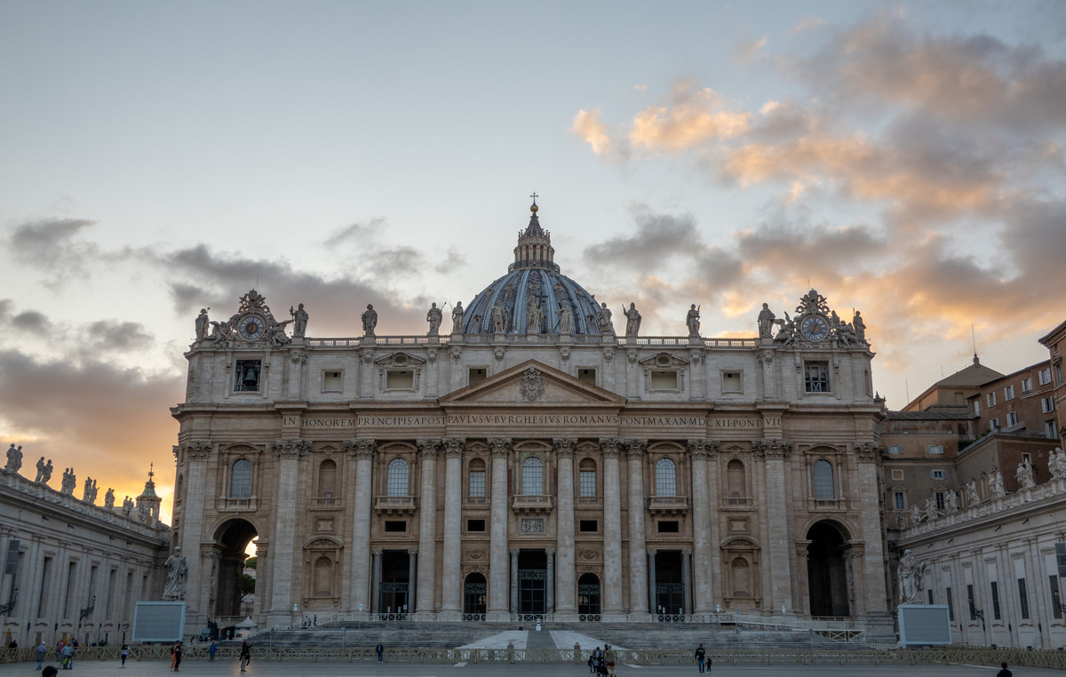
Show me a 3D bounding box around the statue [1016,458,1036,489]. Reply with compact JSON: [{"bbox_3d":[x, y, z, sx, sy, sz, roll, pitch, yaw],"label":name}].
[{"bbox_3d":[54.690,14.900,121.310,1.200,3.350,1.600,11,-19,-35],"label":"statue"}]

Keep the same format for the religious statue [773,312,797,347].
[{"bbox_3d":[43.310,-1.540,188.410,3.700,6.180,2.400,-2,-15,8],"label":"religious statue"}]

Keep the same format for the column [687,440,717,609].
[{"bbox_3d":[27.083,30.026,175.939,3.550,27.953,3.500,0,-14,0],"label":"column"}]

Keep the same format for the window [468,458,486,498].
[{"bbox_3d":[-9.095,22.542,177.186,2.850,6.481,0.600,0,-16,0],"label":"window"}]

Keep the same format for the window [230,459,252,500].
[{"bbox_3d":[-47.550,22.850,179.040,3.250,6.500,0.600,0,-16,1],"label":"window"}]

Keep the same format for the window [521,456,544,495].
[{"bbox_3d":[-0.070,22.920,182.320,3.620,6.430,0.800,0,-15,0],"label":"window"}]

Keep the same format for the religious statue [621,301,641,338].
[{"bbox_3d":[16.860,-3.320,187.330,3.100,6.090,2.000,0,-15,0],"label":"religious statue"}]

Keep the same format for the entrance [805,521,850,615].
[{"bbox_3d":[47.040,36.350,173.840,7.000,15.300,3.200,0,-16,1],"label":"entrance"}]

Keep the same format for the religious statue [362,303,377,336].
[{"bbox_3d":[-27.499,-3.093,184.547,2.600,5.604,1.900,0,-14,0],"label":"religious statue"}]

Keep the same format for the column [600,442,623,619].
[{"bbox_3d":[12.559,29.799,174.347,3.550,28.285,3.500,0,-14,0],"label":"column"}]

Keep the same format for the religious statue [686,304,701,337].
[{"bbox_3d":[27.020,-3.040,184.590,2.200,5.600,1.700,0,-16,1],"label":"religious statue"}]

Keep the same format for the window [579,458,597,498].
[{"bbox_3d":[9.160,23.130,182.270,3.030,6.430,0.800,0,-15,0],"label":"window"}]

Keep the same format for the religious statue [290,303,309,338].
[{"bbox_3d":[-39.069,-3.075,184.248,2.900,5.920,2.000,0,-16,0],"label":"religious statue"}]

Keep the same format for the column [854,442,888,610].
[{"bbox_3d":[55.770,30.890,179.660,4.000,28.110,2.200,0,-15,0],"label":"column"}]

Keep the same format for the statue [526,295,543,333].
[{"bbox_3d":[0.222,-4.016,182.768,2.700,6.501,2.000,0,-16,0],"label":"statue"}]

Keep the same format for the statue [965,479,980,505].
[{"bbox_3d":[57.210,20.130,142.680,1.200,3.350,1.500,11,-19,-35],"label":"statue"}]

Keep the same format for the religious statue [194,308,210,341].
[{"bbox_3d":[-57.820,-2.500,191.770,2.490,5.660,2.000,0,-15,0],"label":"religious statue"}]

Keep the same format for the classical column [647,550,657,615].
[{"bbox_3d":[19.670,40.010,179.780,1.530,10.210,1.500,0,-15,0],"label":"classical column"}]

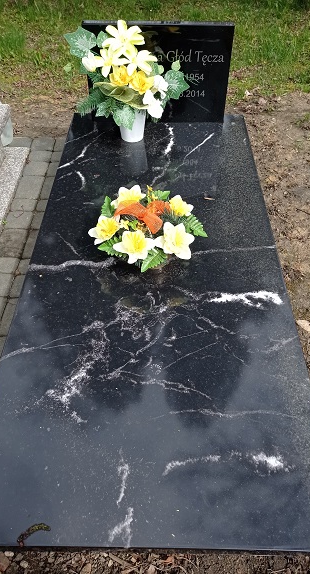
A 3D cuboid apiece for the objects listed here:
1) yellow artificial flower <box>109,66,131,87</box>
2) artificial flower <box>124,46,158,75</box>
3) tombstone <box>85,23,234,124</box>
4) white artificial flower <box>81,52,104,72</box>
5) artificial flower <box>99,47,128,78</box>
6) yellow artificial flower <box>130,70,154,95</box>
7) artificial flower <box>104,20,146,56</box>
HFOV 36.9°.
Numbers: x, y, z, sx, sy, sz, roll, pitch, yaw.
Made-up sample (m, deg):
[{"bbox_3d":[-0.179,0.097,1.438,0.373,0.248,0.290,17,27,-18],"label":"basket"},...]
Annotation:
[{"bbox_3d":[-0.133,-0.812,1.785,0.087,0.080,0.068,5,15,5],"label":"yellow artificial flower"},{"bbox_3d":[-0.051,-0.849,1.748,0.122,0.108,0.065,-13,24,-13],"label":"artificial flower"},{"bbox_3d":[0.015,-0.915,2.003,0.604,0.399,0.050,1,46,1],"label":"tombstone"},{"bbox_3d":[-0.237,-0.852,1.761,0.075,0.075,0.075,-29,53,-32],"label":"white artificial flower"},{"bbox_3d":[-0.158,-0.850,1.761,0.110,0.114,0.058,11,21,11],"label":"artificial flower"},{"bbox_3d":[-0.052,-0.789,1.792,0.095,0.087,0.068,-8,16,-7],"label":"yellow artificial flower"},{"bbox_3d":[-0.116,-0.920,1.711,0.148,0.122,0.065,3,16,3],"label":"artificial flower"}]

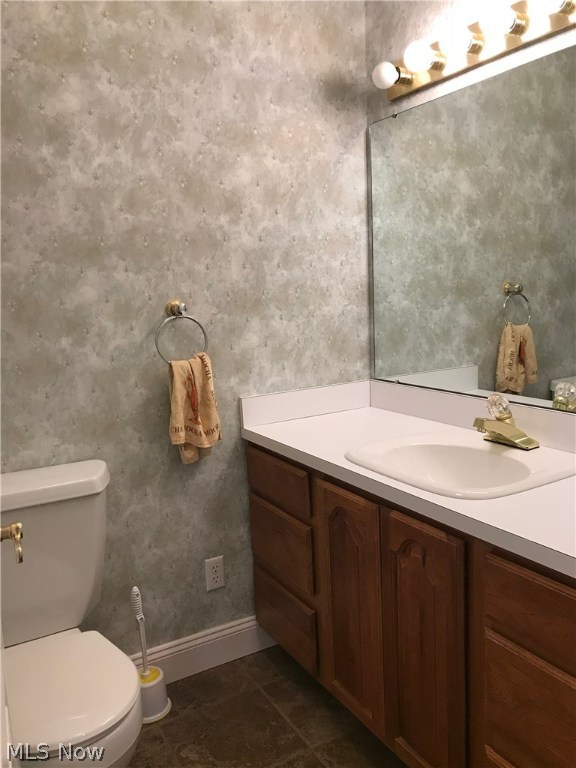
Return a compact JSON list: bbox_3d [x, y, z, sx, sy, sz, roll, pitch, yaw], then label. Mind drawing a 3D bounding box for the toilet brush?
[{"bbox_3d":[-0.450,0.830,1.952,0.132,0.424,0.132,-7,10,-30],"label":"toilet brush"}]

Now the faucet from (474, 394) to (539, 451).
[{"bbox_3d":[0.577,0.099,1.690,0.155,0.147,0.162,-7,10,-30],"label":"faucet"}]

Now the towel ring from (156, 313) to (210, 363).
[{"bbox_3d":[-0.329,-0.134,1.937,0.168,0.168,0.018,-7,10,-30],"label":"towel ring"}]

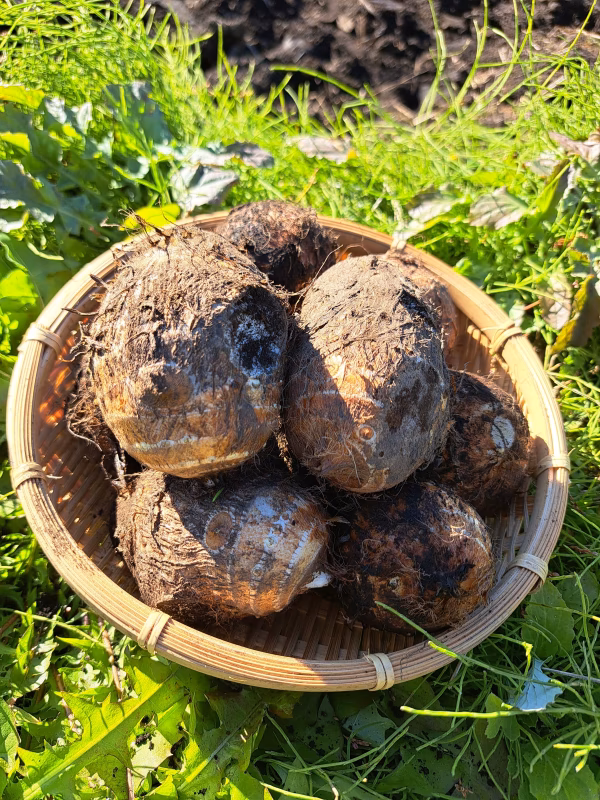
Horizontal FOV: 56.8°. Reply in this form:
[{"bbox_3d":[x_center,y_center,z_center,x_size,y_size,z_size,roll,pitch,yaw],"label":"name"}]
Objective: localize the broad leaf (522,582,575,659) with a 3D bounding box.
[{"bbox_3d":[0.128,0.114,0.286,0.027,0.014,0.041,8,55,0],"label":"broad leaf"}]

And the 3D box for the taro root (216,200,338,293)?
[{"bbox_3d":[-0.015,-0.094,0.357,0.077,0.066,0.070,8,53,0],"label":"taro root"}]

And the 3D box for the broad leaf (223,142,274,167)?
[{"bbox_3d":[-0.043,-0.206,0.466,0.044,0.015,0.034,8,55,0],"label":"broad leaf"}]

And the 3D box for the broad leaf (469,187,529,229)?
[{"bbox_3d":[0.164,-0.159,0.458,0.049,0.018,0.040,8,53,0],"label":"broad leaf"}]

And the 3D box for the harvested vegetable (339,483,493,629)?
[{"bbox_3d":[0.056,0.076,0.273,0.076,0.069,0.074,8,53,0],"label":"harvested vegetable"}]

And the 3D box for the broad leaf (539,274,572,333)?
[{"bbox_3d":[0.188,-0.072,0.407,0.024,0.027,0.037,8,55,0],"label":"broad leaf"}]

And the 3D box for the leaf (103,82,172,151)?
[{"bbox_3d":[-0.144,-0.252,0.495,0.060,0.034,0.053,8,55,0],"label":"leaf"}]

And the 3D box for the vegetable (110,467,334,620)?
[{"bbox_3d":[-0.036,0.068,0.265,0.098,0.073,0.078,8,53,0],"label":"vegetable"}]

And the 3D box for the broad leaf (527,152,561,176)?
[{"bbox_3d":[0.222,-0.214,0.504,0.034,0.014,0.029,8,55,0],"label":"broad leaf"}]

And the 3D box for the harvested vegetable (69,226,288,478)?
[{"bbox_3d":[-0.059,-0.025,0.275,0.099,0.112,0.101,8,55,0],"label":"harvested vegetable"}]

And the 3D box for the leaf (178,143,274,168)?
[{"bbox_3d":[-0.062,-0.208,0.472,0.080,0.012,0.030,8,53,0],"label":"leaf"}]

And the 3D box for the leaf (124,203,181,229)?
[{"bbox_3d":[-0.102,-0.126,0.383,0.041,0.015,0.034,8,55,0],"label":"leaf"}]

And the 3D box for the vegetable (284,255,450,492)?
[{"bbox_3d":[0.035,-0.014,0.286,0.085,0.111,0.095,8,55,0],"label":"vegetable"}]

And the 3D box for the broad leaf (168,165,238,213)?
[{"bbox_3d":[-0.075,-0.167,0.437,0.053,0.018,0.042,8,53,0],"label":"broad leaf"}]

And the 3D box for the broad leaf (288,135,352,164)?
[{"bbox_3d":[0.016,-0.221,0.488,0.056,0.013,0.032,8,53,0],"label":"broad leaf"}]

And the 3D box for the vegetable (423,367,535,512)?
[{"bbox_3d":[0.101,0.024,0.324,0.070,0.078,0.078,8,55,0],"label":"vegetable"}]

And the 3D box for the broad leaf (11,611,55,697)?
[{"bbox_3d":[-0.118,0.112,0.245,0.021,0.015,0.035,8,53,0],"label":"broad leaf"}]

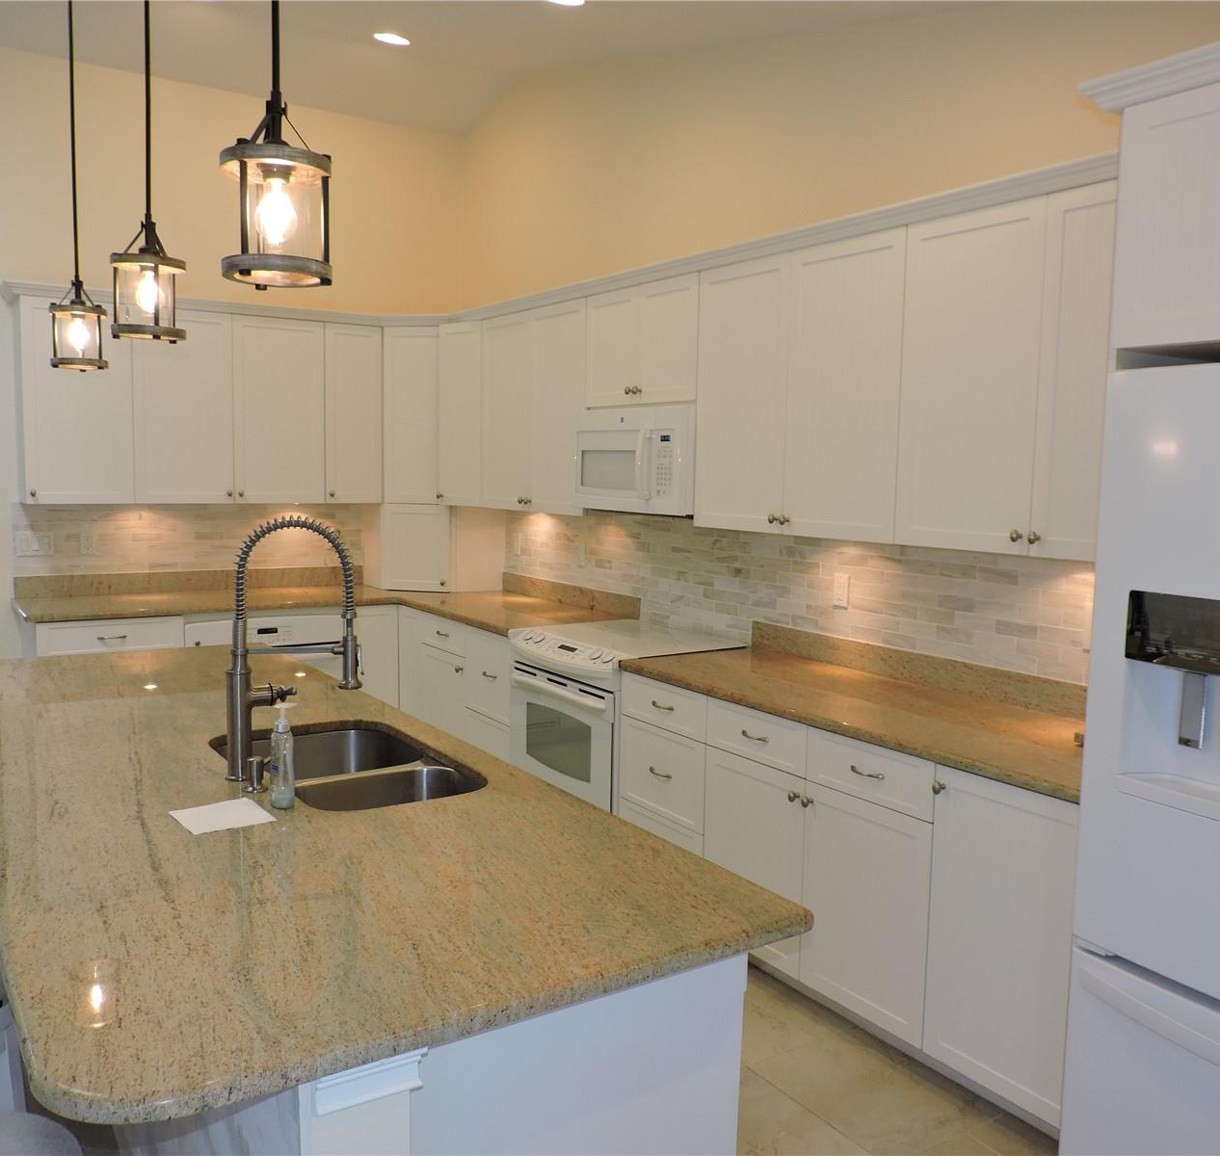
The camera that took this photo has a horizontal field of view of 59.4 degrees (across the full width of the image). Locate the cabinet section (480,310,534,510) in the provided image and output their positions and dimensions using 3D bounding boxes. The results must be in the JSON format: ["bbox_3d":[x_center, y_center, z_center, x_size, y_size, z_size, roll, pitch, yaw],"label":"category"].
[{"bbox_3d":[-0.362,-0.795,5.210,0.320,0.922,0.492,-3,7,-34],"label":"cabinet section"}]

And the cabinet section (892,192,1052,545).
[{"bbox_3d":[1.113,-0.546,3.043,0.320,0.922,0.456,-3,7,-34],"label":"cabinet section"}]

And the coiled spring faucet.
[{"bbox_3d":[-0.664,0.144,2.247,0.280,0.548,0.060,-1,6,-24],"label":"coiled spring faucet"}]

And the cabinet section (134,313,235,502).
[{"bbox_3d":[-2.128,-0.830,5.262,0.453,0.922,0.320,-3,7,-34],"label":"cabinet section"}]

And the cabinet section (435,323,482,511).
[{"bbox_3d":[-0.604,-0.835,5.556,0.330,0.922,0.356,-3,7,-34],"label":"cabinet section"}]

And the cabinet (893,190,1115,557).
[{"bbox_3d":[1.217,-0.517,2.819,0.324,0.910,0.871,-3,7,-34],"label":"cabinet"}]

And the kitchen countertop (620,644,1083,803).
[{"bbox_3d":[0.800,0.379,3.207,0.649,0.035,1.787,-3,7,-34],"label":"kitchen countertop"}]

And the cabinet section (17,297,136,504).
[{"bbox_3d":[-2.503,-0.810,5.009,0.451,0.922,0.320,-3,7,-34],"label":"cabinet section"}]

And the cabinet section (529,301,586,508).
[{"bbox_3d":[-0.098,-0.751,4.822,0.320,0.922,0.450,-3,7,-34],"label":"cabinet section"}]

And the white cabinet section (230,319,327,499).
[{"bbox_3d":[-1.751,-0.851,5.517,0.459,0.922,0.320,-3,7,-34],"label":"white cabinet section"}]

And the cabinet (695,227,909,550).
[{"bbox_3d":[0.711,-0.603,3.566,0.324,0.910,0.942,-3,7,-34],"label":"cabinet"}]

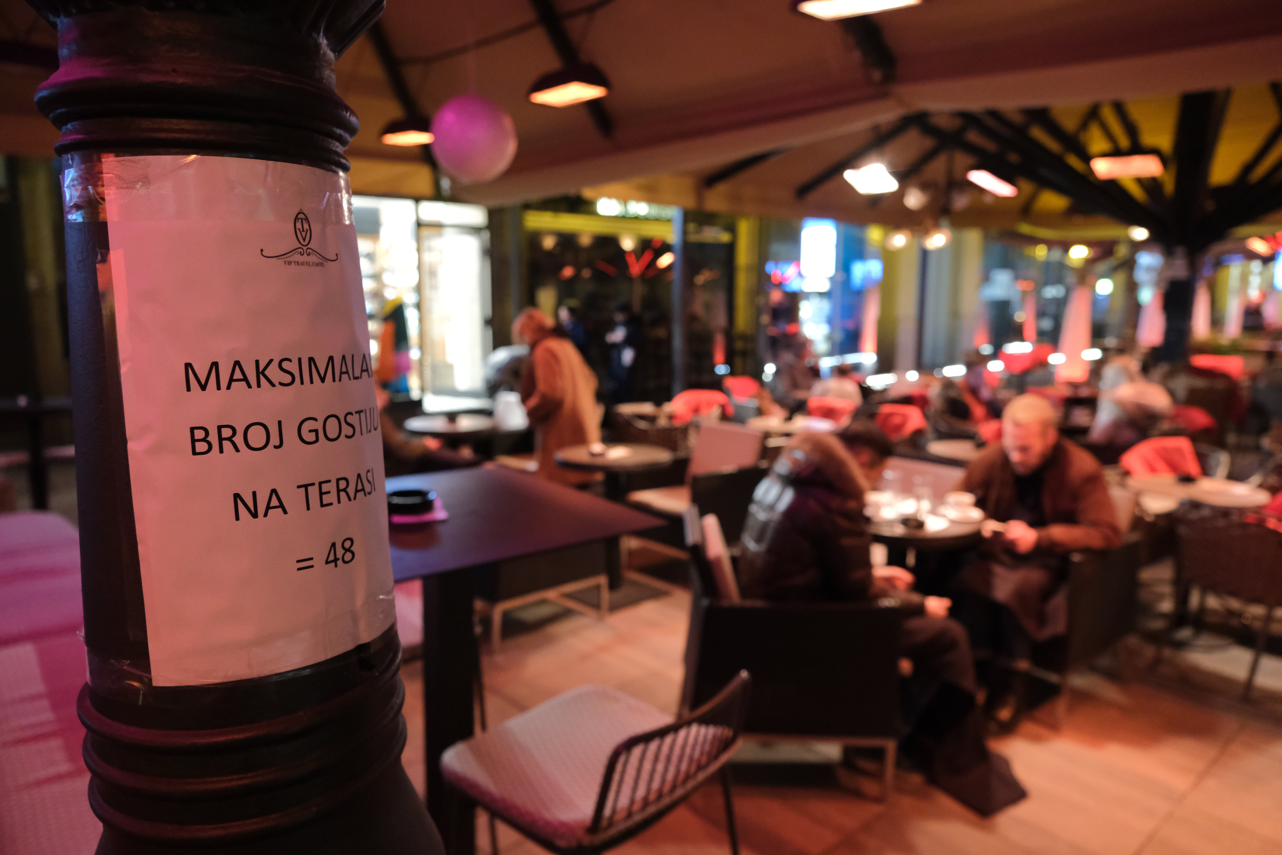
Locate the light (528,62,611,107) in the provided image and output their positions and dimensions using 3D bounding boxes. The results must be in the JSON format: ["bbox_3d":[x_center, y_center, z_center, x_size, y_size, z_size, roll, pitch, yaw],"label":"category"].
[{"bbox_3d":[-0.344,-1.654,4.067,0.240,0.140,0.370,-6,11,-39],"label":"light"}]

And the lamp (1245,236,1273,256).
[{"bbox_3d":[8.322,-2.467,11.500,0.400,0.130,0.250,-5,11,-30],"label":"lamp"}]

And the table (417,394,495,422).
[{"bbox_3d":[-1.329,0.205,6.260,0.620,0.740,0.620,0,9,0],"label":"table"}]

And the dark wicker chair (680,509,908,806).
[{"bbox_3d":[0.484,0.735,2.978,0.680,0.790,0.630,1,9,5],"label":"dark wicker chair"}]

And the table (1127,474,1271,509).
[{"bbox_3d":[2.447,0.638,3.816,0.600,0.740,0.600,0,9,0],"label":"table"}]

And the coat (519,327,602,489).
[{"bbox_3d":[-0.476,-0.124,5.048,0.480,0.960,0.540,2,9,8],"label":"coat"}]

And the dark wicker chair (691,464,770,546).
[{"bbox_3d":[0.332,0.423,4.884,0.660,0.800,0.620,-7,11,-40],"label":"dark wicker chair"}]

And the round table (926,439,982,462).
[{"bbox_3d":[1.843,0.492,4.673,0.620,0.740,0.620,0,9,0],"label":"round table"}]

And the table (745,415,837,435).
[{"bbox_3d":[0.978,0.347,5.647,0.610,0.735,0.610,0,8,0],"label":"table"}]

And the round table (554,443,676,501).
[{"bbox_3d":[-0.140,0.510,4.501,0.610,0.735,0.610,0,8,0],"label":"round table"}]

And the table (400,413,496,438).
[{"bbox_3d":[-1.234,0.341,5.599,0.610,0.735,0.610,0,8,0],"label":"table"}]

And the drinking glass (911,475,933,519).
[{"bbox_3d":[1.073,0.264,3.243,0.069,0.135,0.069,0,8,0],"label":"drinking glass"}]

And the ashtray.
[{"bbox_3d":[-0.583,0.184,2.136,0.130,0.034,0.130,0,9,0],"label":"ashtray"}]

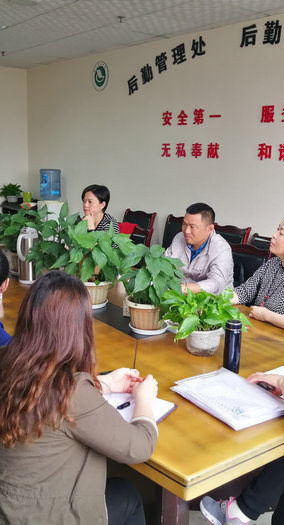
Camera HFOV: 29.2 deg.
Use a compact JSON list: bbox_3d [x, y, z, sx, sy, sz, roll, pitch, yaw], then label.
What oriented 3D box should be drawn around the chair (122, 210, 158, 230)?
[{"bbox_3d":[-0.215,0.000,5.297,0.580,1.000,0.470,-7,15,-36],"label":"chair"}]

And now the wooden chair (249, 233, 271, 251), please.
[{"bbox_3d":[0.777,0.325,3.891,0.560,1.000,0.450,-7,15,-36],"label":"wooden chair"}]

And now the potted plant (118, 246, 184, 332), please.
[{"bbox_3d":[0.051,0.111,2.621,0.300,0.380,0.300,2,12,1],"label":"potted plant"}]

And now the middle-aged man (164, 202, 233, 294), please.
[{"bbox_3d":[0.266,0.288,3.355,0.780,1.290,0.560,-7,15,-36],"label":"middle-aged man"}]

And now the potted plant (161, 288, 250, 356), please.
[{"bbox_3d":[0.276,0.260,2.347,0.360,0.260,0.320,3,12,7],"label":"potted plant"}]

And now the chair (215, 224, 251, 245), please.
[{"bbox_3d":[0.529,0.185,4.513,0.580,1.000,0.470,-7,15,-36],"label":"chair"}]

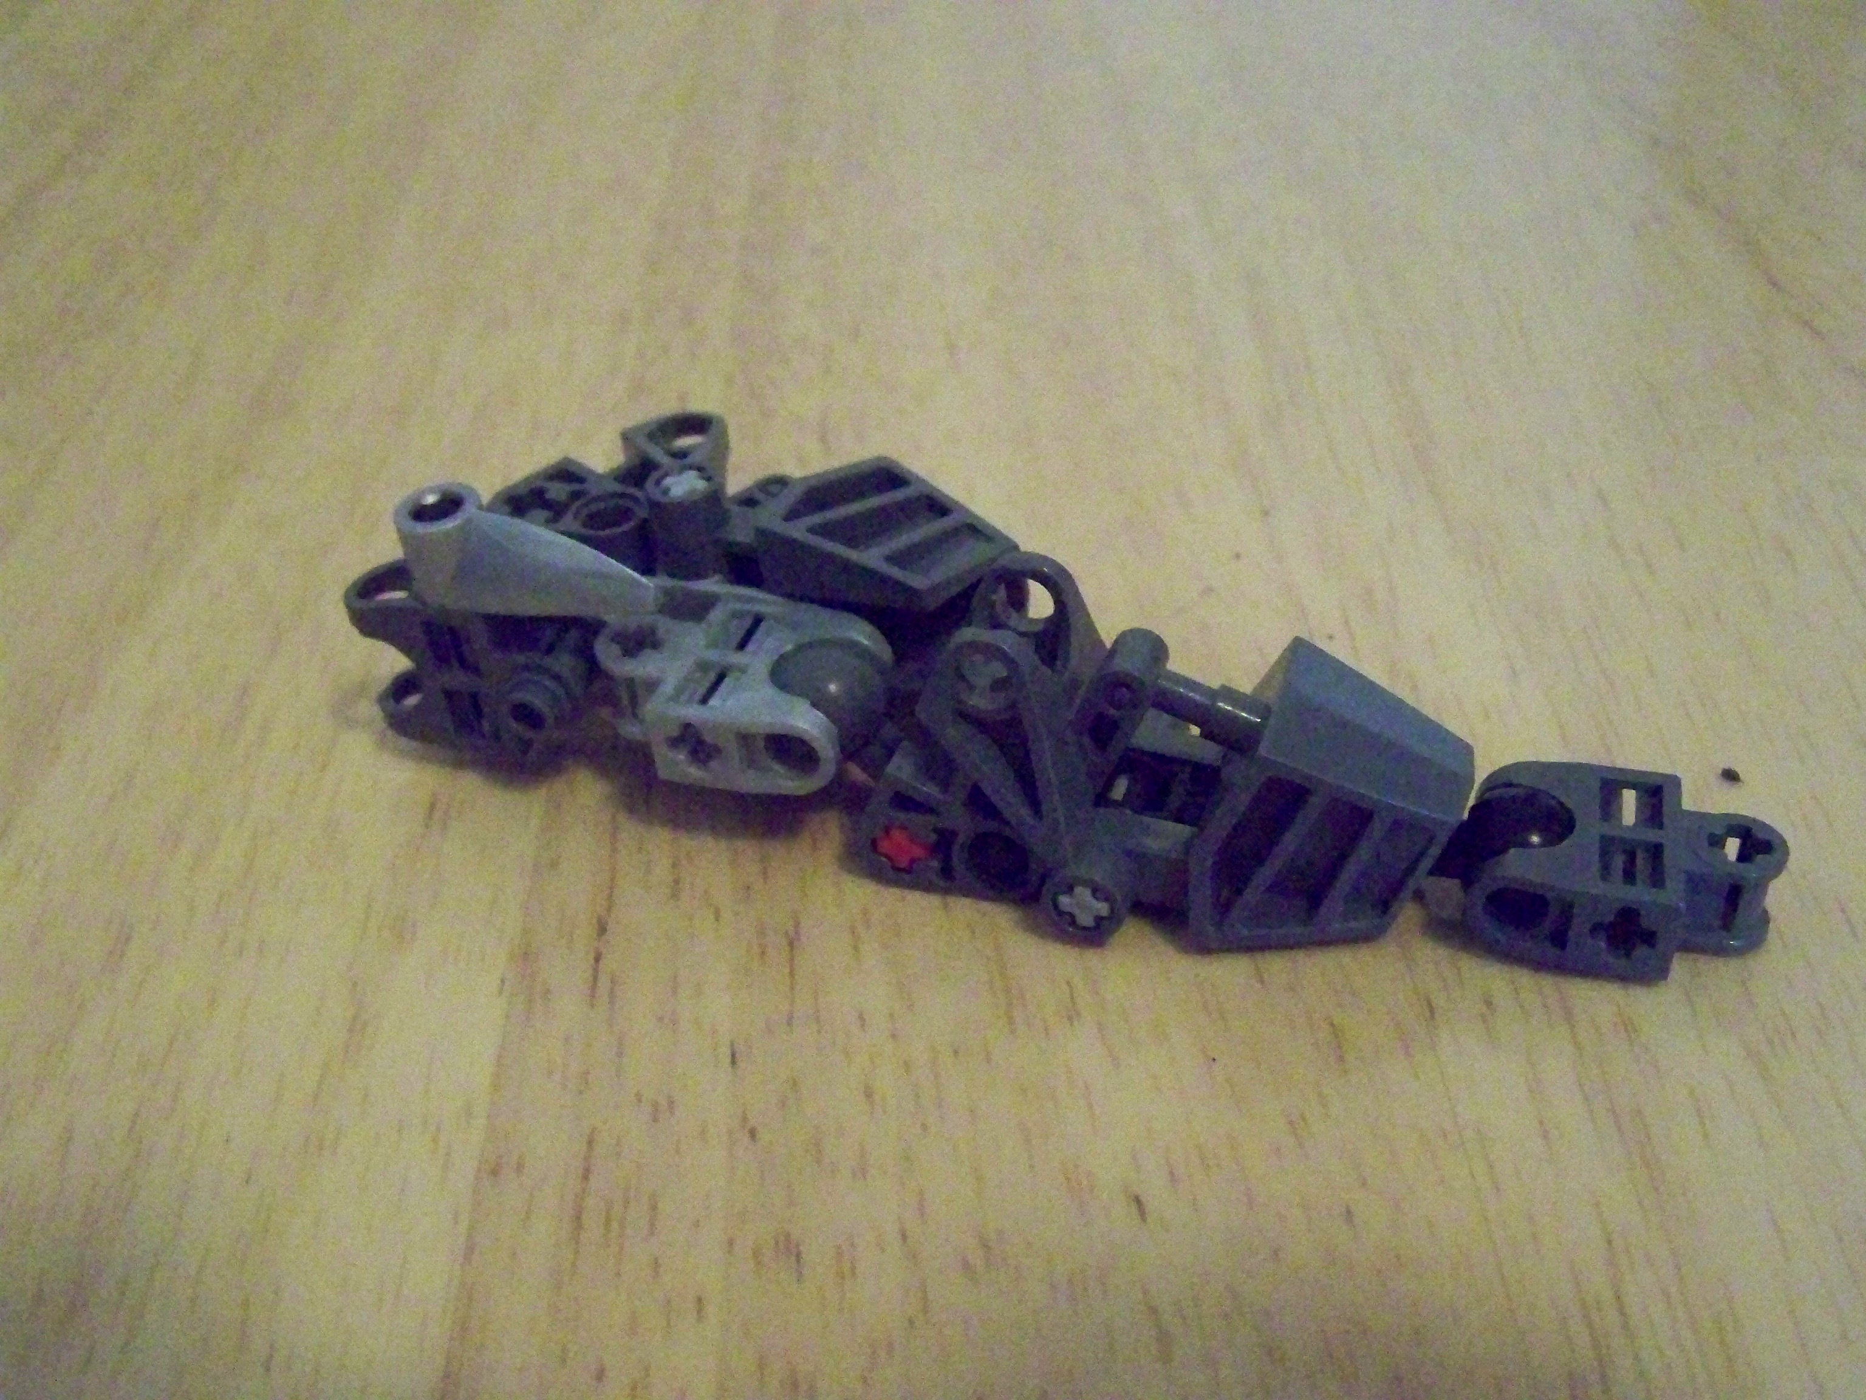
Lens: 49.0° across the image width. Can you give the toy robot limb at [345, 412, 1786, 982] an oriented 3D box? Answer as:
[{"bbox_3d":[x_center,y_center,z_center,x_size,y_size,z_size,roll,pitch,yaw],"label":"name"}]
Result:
[{"bbox_3d":[0.008,-0.003,0.181,0.131,0.022,0.043,15,41,20],"label":"toy robot limb"}]

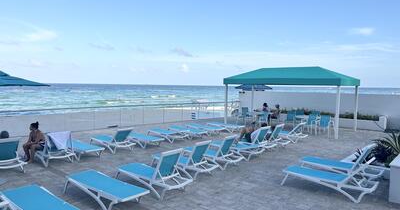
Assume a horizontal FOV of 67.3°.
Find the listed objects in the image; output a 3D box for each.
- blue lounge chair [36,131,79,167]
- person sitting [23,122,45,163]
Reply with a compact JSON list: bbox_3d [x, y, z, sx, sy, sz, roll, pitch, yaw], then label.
[{"bbox_3d":[-4.249,1.135,8.495,1.830,0.900,0.700,4,5,41],"label":"blue lounge chair"},{"bbox_3d":[-4.655,0.992,8.460,0.660,1.180,0.460,-1,4,-30],"label":"person sitting"}]

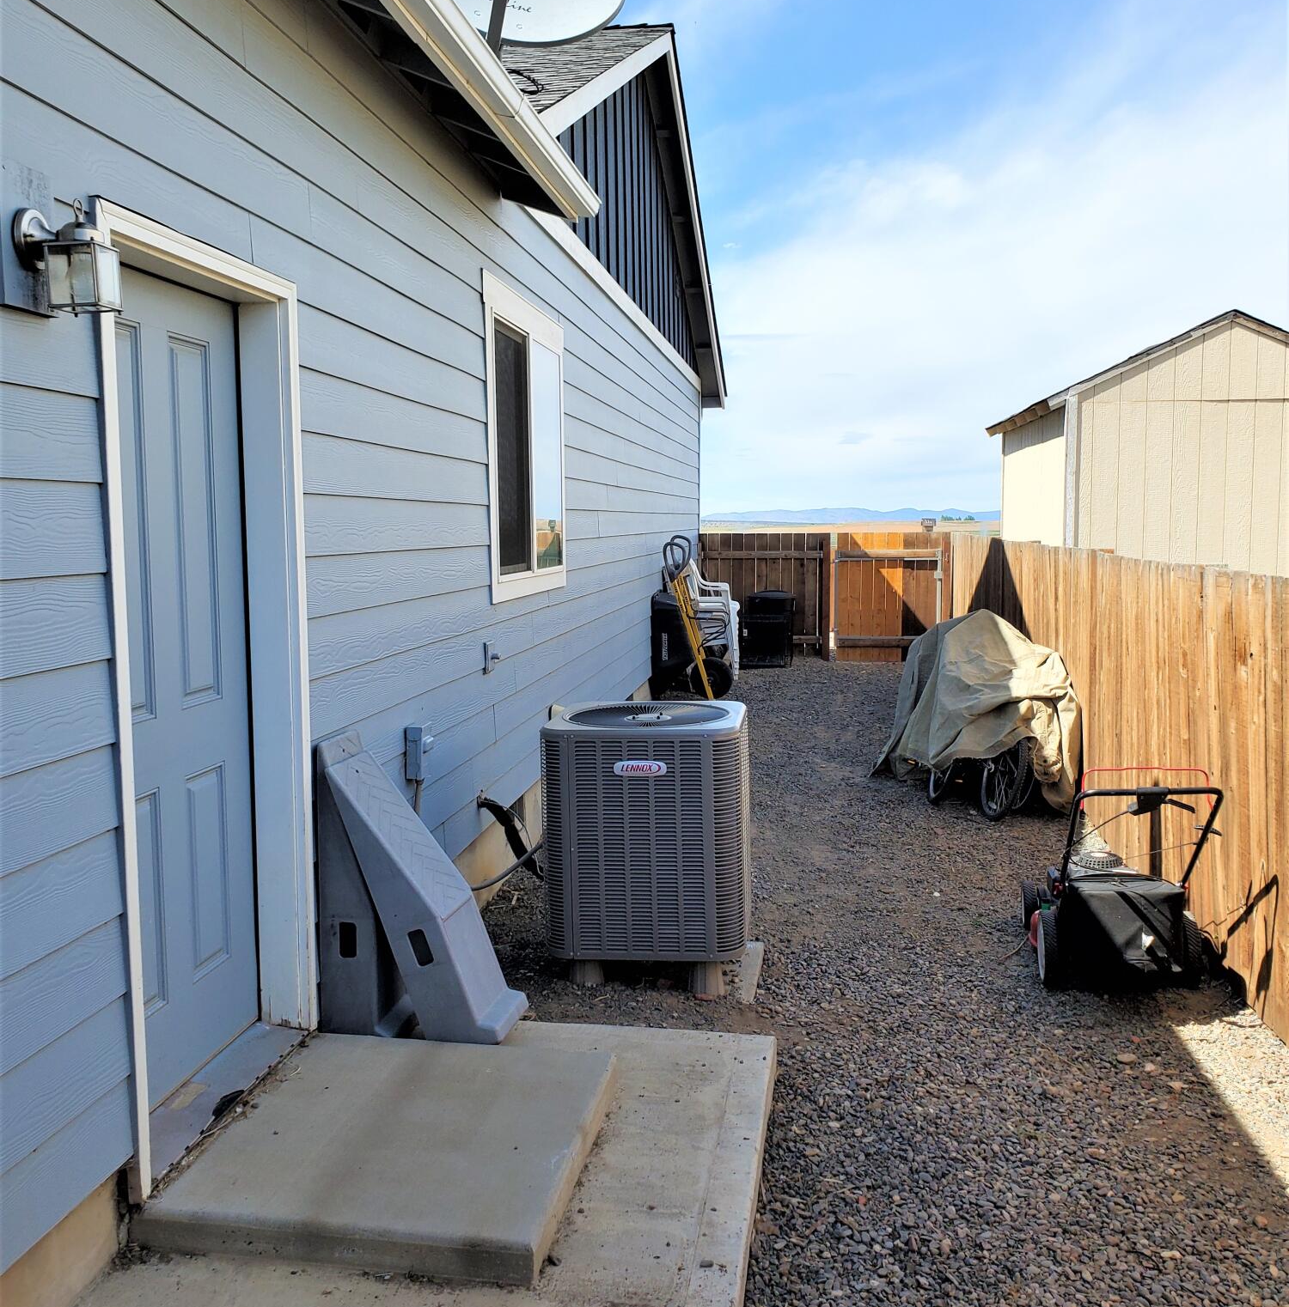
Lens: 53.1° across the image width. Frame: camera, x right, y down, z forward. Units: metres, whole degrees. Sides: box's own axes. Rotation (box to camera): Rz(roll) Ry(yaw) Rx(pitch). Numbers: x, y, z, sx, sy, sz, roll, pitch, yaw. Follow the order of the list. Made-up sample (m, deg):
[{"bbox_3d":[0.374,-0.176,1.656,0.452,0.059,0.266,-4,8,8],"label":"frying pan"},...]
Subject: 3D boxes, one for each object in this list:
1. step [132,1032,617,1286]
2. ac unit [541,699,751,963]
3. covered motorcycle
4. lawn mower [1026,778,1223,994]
[{"bbox_3d":[-0.599,1.192,3.138,0.905,0.098,0.965,0,6,8],"label":"step"},{"bbox_3d":[0.038,0.641,4.982,0.717,0.860,0.718,0,6,8],"label":"ac unit"},{"bbox_3d":[1.985,0.316,7.843,1.020,1.150,1.680,-1,6,0],"label":"covered motorcycle"},{"bbox_3d":[1.751,0.773,4.736,0.600,0.870,1.370,1,6,11],"label":"lawn mower"}]

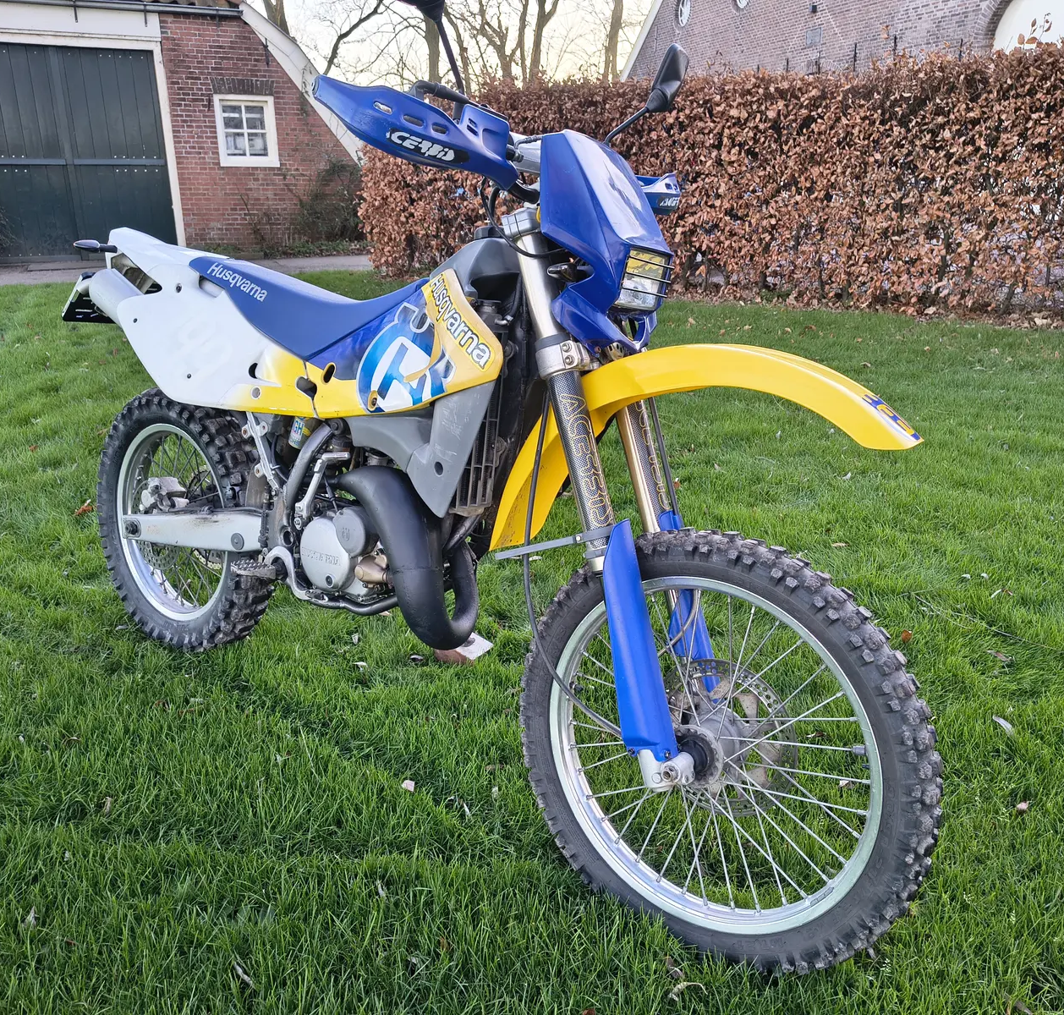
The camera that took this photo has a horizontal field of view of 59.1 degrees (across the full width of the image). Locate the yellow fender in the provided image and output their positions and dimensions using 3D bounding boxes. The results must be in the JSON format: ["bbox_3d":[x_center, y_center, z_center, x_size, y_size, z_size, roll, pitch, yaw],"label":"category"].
[{"bbox_3d":[0.234,-0.045,1.411,0.650,0.405,0.190,17,19,36],"label":"yellow fender"}]

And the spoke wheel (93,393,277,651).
[{"bbox_3d":[-0.863,0.029,2.312,0.670,0.670,0.130,17,19,36],"label":"spoke wheel"}]

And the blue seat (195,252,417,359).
[{"bbox_3d":[-0.425,-0.402,1.879,0.640,0.190,0.235,17,19,36],"label":"blue seat"}]

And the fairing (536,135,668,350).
[{"bbox_3d":[0.121,-0.402,1.437,0.190,0.325,0.230,17,19,36],"label":"fairing"}]

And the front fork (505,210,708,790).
[{"bbox_3d":[0.153,-0.022,1.480,0.120,0.910,0.250,-15,-1,40],"label":"front fork"}]

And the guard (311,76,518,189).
[{"bbox_3d":[-0.139,-0.508,1.251,0.300,0.120,0.110,7,13,-28],"label":"guard"}]

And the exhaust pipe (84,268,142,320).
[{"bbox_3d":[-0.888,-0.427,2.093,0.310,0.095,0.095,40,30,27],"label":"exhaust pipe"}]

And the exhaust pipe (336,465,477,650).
[{"bbox_3d":[-0.222,0.081,1.712,0.320,0.315,0.230,17,19,36],"label":"exhaust pipe"}]

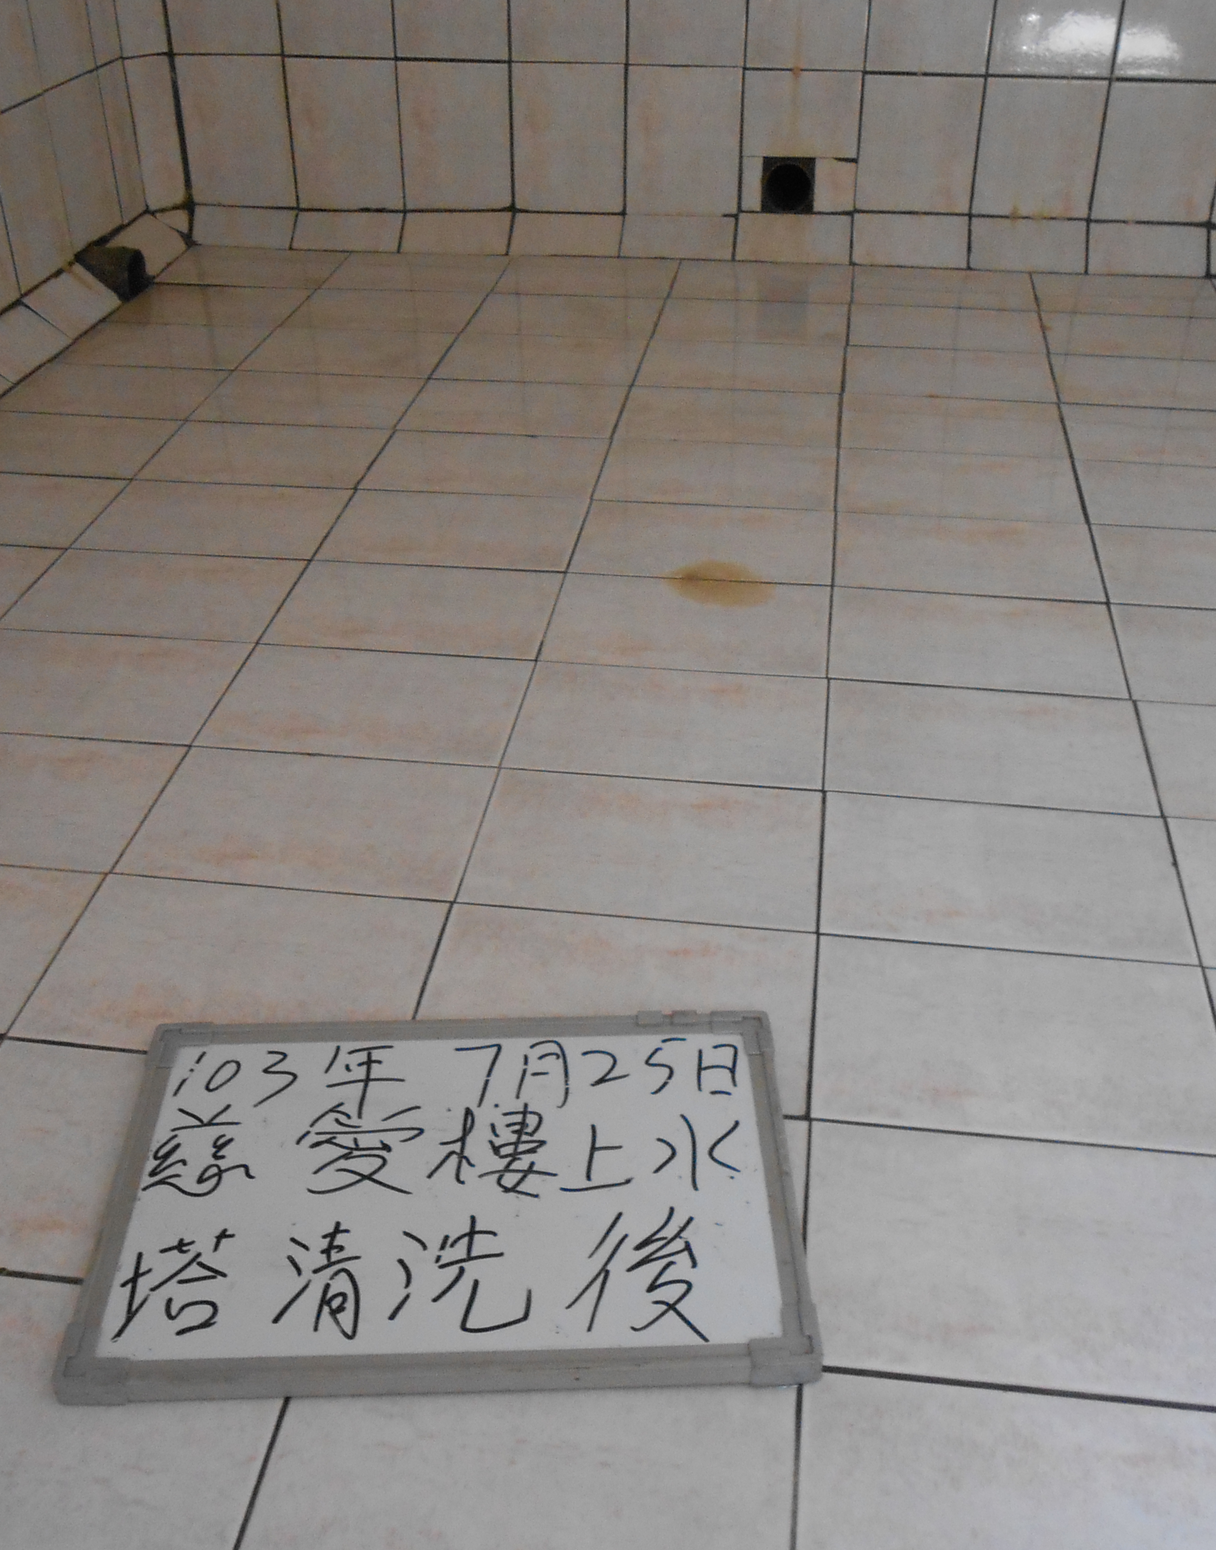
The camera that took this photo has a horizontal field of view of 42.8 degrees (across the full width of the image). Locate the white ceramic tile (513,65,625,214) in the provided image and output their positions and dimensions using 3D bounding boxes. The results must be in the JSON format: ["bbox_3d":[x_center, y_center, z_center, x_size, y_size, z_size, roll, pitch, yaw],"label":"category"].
[{"bbox_3d":[-0.068,-1.120,2.735,0.200,0.245,0.010,4,35,7],"label":"white ceramic tile"}]

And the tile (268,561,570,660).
[{"bbox_3d":[-0.210,-0.180,1.721,0.300,0.010,0.199,4,35,7],"label":"tile"}]

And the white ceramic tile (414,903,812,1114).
[{"bbox_3d":[0.007,0.179,1.207,0.300,0.010,0.198,4,35,7],"label":"white ceramic tile"}]

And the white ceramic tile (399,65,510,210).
[{"bbox_3d":[-0.268,-1.132,2.755,0.200,0.250,0.010,4,35,6],"label":"white ceramic tile"}]

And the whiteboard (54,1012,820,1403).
[{"bbox_3d":[-0.102,0.273,1.032,0.449,0.021,0.295,-1,35,-1],"label":"whiteboard"}]

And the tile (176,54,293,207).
[{"bbox_3d":[-0.668,-1.157,2.797,0.200,0.255,0.010,4,35,6],"label":"tile"}]

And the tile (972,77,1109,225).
[{"bbox_3d":[0.732,-1.063,2.637,0.200,0.224,0.010,4,35,7],"label":"tile"}]

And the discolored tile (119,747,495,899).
[{"bbox_3d":[-0.266,0.044,1.406,0.300,0.010,0.198,4,35,7],"label":"discolored tile"}]

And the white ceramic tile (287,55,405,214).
[{"bbox_3d":[-0.460,-1.126,2.737,0.198,0.253,0.010,4,35,7],"label":"white ceramic tile"}]

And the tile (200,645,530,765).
[{"bbox_3d":[-0.236,-0.068,1.552,0.298,0.010,0.197,4,35,7],"label":"tile"}]

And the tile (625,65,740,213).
[{"bbox_3d":[0.134,-1.105,2.714,0.200,0.244,0.010,4,35,6],"label":"tile"}]

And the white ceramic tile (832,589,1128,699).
[{"bbox_3d":[0.387,-0.139,1.644,0.298,0.010,0.197,4,35,7],"label":"white ceramic tile"}]

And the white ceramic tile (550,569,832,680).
[{"bbox_3d":[0.089,-0.159,1.685,0.300,0.010,0.199,4,35,7],"label":"white ceramic tile"}]

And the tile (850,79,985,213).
[{"bbox_3d":[0.532,-1.079,2.660,0.200,0.224,0.010,4,35,7],"label":"tile"}]

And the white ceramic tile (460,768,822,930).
[{"bbox_3d":[0.034,0.067,1.363,0.300,0.010,0.199,4,35,7],"label":"white ceramic tile"}]

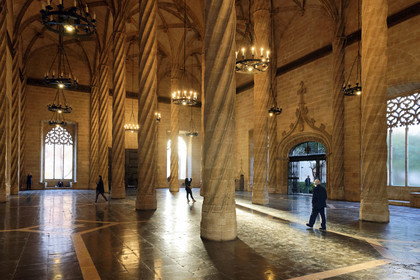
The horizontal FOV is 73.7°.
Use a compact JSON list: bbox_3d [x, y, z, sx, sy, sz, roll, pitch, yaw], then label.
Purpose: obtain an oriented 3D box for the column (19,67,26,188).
[{"bbox_3d":[-19.559,-1.044,29.239,0.920,12.430,0.920,0,0,0],"label":"column"}]

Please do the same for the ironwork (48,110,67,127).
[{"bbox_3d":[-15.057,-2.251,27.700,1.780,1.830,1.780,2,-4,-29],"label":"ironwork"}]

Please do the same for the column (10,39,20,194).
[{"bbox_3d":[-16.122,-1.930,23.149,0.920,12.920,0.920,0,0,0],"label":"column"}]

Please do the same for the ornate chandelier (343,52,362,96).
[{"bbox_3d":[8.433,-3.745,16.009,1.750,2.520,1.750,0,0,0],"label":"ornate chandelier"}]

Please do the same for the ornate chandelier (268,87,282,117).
[{"bbox_3d":[4.911,-2.986,22.000,1.650,2.279,1.650,2,-4,-29],"label":"ornate chandelier"}]

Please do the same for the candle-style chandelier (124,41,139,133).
[{"bbox_3d":[-8.689,-5.954,31.310,1.750,10.340,1.750,0,0,0],"label":"candle-style chandelier"}]

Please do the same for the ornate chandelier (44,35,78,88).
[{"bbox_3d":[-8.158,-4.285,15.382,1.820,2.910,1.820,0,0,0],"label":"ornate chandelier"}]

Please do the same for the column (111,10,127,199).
[{"bbox_3d":[-6.594,-2.272,20.200,1.030,12.986,1.030,2,-4,-29],"label":"column"}]

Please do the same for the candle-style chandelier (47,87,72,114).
[{"bbox_3d":[-11.518,-3.129,21.500,1.850,2.035,1.850,2,-4,-29],"label":"candle-style chandelier"}]

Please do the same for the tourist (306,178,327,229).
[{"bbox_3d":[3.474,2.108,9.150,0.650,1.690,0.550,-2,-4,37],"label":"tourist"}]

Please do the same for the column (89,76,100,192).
[{"bbox_3d":[-13.380,-0.813,32.522,1.080,13.360,1.050,0,0,0],"label":"column"}]

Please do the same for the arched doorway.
[{"bbox_3d":[8.193,2.328,23.530,0.600,4.496,3.750,2,-4,-29],"label":"arched doorway"}]

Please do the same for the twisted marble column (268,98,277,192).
[{"bbox_3d":[5.960,-0.238,26.700,0.950,10.871,0.950,2,-4,-29],"label":"twisted marble column"}]

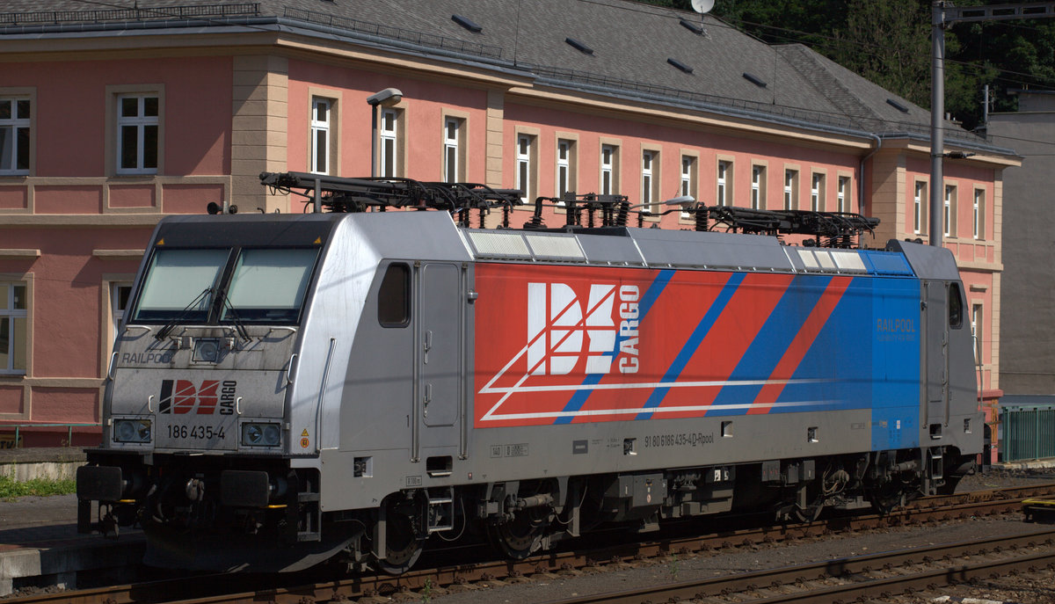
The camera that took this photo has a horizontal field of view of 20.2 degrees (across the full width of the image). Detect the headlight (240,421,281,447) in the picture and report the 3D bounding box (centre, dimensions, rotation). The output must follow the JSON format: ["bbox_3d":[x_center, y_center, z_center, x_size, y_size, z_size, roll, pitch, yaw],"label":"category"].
[{"bbox_3d":[-2.576,1.299,28.949,0.460,0.235,0.120,0,-3,30],"label":"headlight"}]

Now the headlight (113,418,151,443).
[{"bbox_3d":[-3.935,1.301,29.724,0.460,0.235,0.120,0,-3,30],"label":"headlight"}]

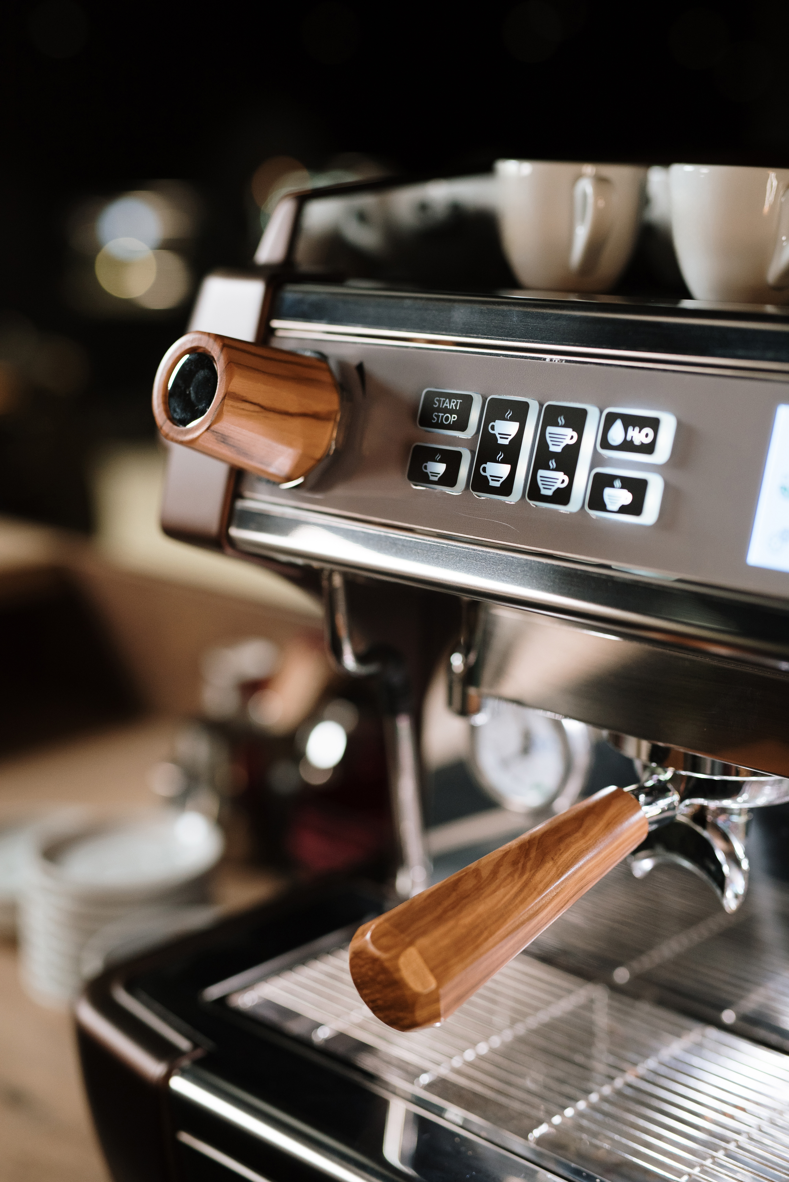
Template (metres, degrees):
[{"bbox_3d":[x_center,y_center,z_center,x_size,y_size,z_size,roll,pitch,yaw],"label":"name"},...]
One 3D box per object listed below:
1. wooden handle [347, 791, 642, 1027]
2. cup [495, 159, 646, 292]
[{"bbox_3d":[0.042,0.107,0.578,0.041,0.041,0.128,14,30,43],"label":"wooden handle"},{"bbox_3d":[0.073,-0.151,0.683,0.063,0.053,0.085,1,14,-1],"label":"cup"}]

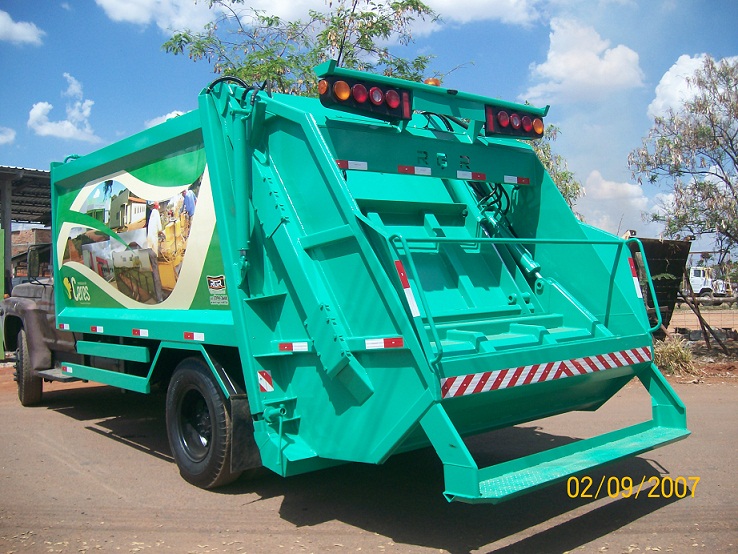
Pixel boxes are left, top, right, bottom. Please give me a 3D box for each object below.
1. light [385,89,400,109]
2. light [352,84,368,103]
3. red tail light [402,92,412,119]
[{"bbox_3d":[0.151,-1.104,4.644,0.115,0.115,0.035,-2,-4,-40],"label":"light"},{"bbox_3d":[-0.051,-1.096,4.471,0.115,0.115,0.035,-2,-4,-40],"label":"light"},{"bbox_3d":[0.240,-1.088,4.738,0.046,0.162,0.018,-2,-4,-40],"label":"red tail light"}]

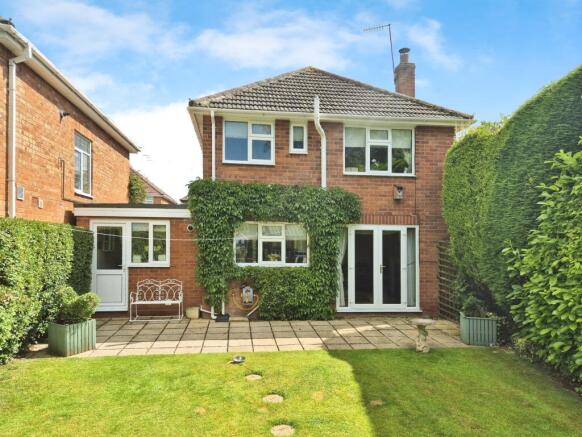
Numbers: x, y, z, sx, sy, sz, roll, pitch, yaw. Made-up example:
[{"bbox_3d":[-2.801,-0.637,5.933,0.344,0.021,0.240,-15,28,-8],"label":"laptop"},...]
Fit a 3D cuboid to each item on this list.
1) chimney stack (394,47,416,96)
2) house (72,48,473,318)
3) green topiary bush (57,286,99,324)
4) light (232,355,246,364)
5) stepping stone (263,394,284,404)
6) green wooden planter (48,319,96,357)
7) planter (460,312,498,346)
[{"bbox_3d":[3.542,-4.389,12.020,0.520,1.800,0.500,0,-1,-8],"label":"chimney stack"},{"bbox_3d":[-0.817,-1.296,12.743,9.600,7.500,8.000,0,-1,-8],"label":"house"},{"bbox_3d":[-3.743,1.530,6.825,0.660,0.640,0.520,1,-1,-29],"label":"green topiary bush"},{"bbox_3d":[-0.843,2.295,6.333,0.200,0.090,0.200,0,-1,-8],"label":"light"},{"bbox_3d":[-0.224,2.298,4.945,0.270,0.040,0.270,0,-1,-8],"label":"stepping stone"},{"bbox_3d":[-3.835,2.058,6.801,0.525,0.510,0.525,0,-1,30],"label":"green wooden planter"},{"bbox_3d":[3.578,2.110,7.413,0.525,0.505,0.525,0,-1,15],"label":"planter"}]

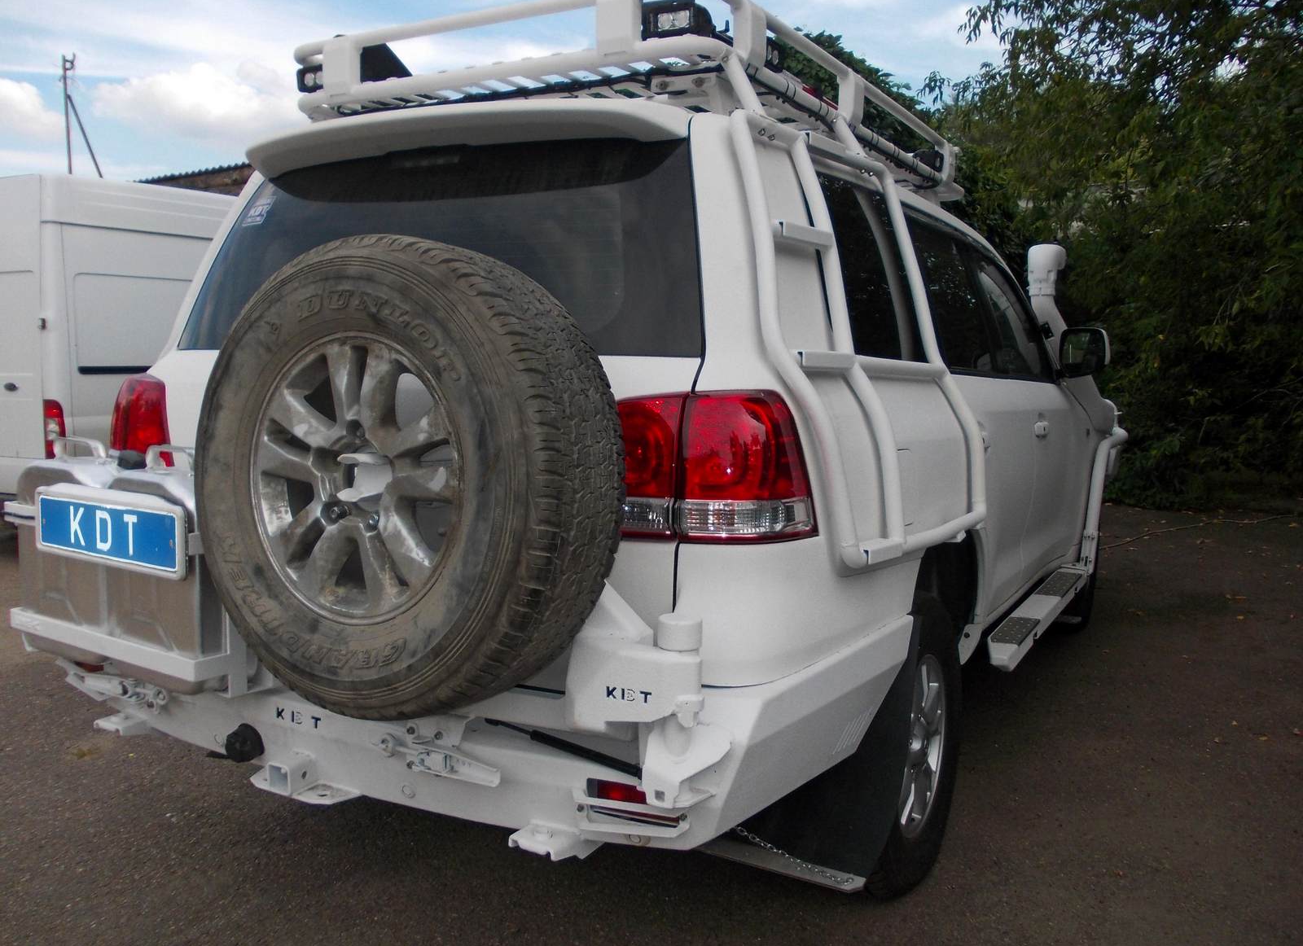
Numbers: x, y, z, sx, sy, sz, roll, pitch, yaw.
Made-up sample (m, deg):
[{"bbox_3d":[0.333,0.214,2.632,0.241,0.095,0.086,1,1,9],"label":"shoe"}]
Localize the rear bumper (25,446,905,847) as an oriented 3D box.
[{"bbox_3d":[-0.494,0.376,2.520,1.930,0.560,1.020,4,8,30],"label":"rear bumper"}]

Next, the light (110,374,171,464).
[{"bbox_3d":[-1.272,-0.123,2.702,0.300,0.275,0.190,4,8,30],"label":"light"}]

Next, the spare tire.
[{"bbox_3d":[-0.434,0.007,1.835,0.800,0.800,0.280,4,6,30],"label":"spare tire"}]

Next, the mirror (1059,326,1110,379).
[{"bbox_3d":[1.796,-0.496,4.368,0.195,0.210,0.130,4,8,30],"label":"mirror"}]

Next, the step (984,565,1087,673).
[{"bbox_3d":[1.480,0.546,4.068,0.118,0.068,1.560,4,8,30],"label":"step"}]

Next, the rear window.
[{"bbox_3d":[-0.526,-0.504,2.368,1.500,0.490,0.100,4,-16,30],"label":"rear window"}]

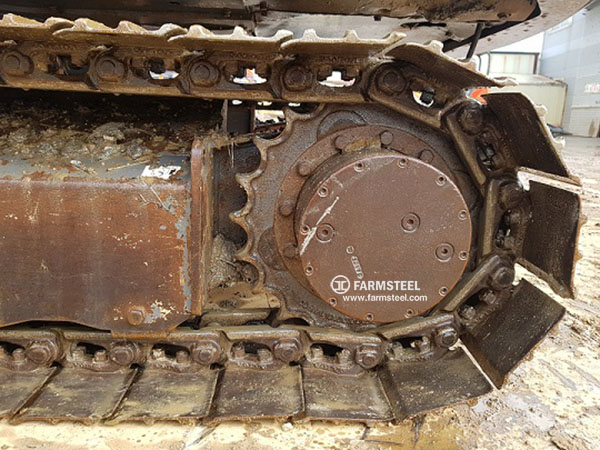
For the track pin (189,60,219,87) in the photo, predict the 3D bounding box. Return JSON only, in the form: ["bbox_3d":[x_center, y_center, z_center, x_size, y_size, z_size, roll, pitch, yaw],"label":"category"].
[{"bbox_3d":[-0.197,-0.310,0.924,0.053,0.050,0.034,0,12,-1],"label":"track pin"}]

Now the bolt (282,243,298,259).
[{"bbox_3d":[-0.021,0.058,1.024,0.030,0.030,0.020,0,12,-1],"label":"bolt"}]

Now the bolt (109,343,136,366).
[{"bbox_3d":[-0.415,0.303,1.056,0.053,0.051,0.034,0,12,-1],"label":"bolt"}]

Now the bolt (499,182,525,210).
[{"bbox_3d":[0.463,-0.064,0.988,0.053,0.053,0.026,0,11,-1],"label":"bolt"}]

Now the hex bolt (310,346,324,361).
[{"bbox_3d":[0.042,0.309,1.081,0.029,0.024,0.029,5,11,-2],"label":"hex bolt"}]

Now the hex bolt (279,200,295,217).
[{"bbox_3d":[-0.031,-0.037,1.048,0.033,0.033,0.018,0,11,-1],"label":"hex bolt"}]

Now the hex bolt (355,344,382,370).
[{"bbox_3d":[0.160,0.309,1.058,0.053,0.053,0.026,0,11,-1],"label":"hex bolt"}]

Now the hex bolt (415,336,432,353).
[{"bbox_3d":[0.294,0.283,1.067,0.033,0.026,0.033,-16,11,2],"label":"hex bolt"}]

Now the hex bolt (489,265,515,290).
[{"bbox_3d":[0.456,0.116,1.023,0.053,0.053,0.026,0,11,-1],"label":"hex bolt"}]

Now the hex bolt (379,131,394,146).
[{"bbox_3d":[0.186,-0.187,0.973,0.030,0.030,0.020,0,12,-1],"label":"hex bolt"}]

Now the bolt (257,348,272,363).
[{"bbox_3d":[-0.085,0.313,1.080,0.029,0.024,0.029,-1,12,-1],"label":"bolt"}]

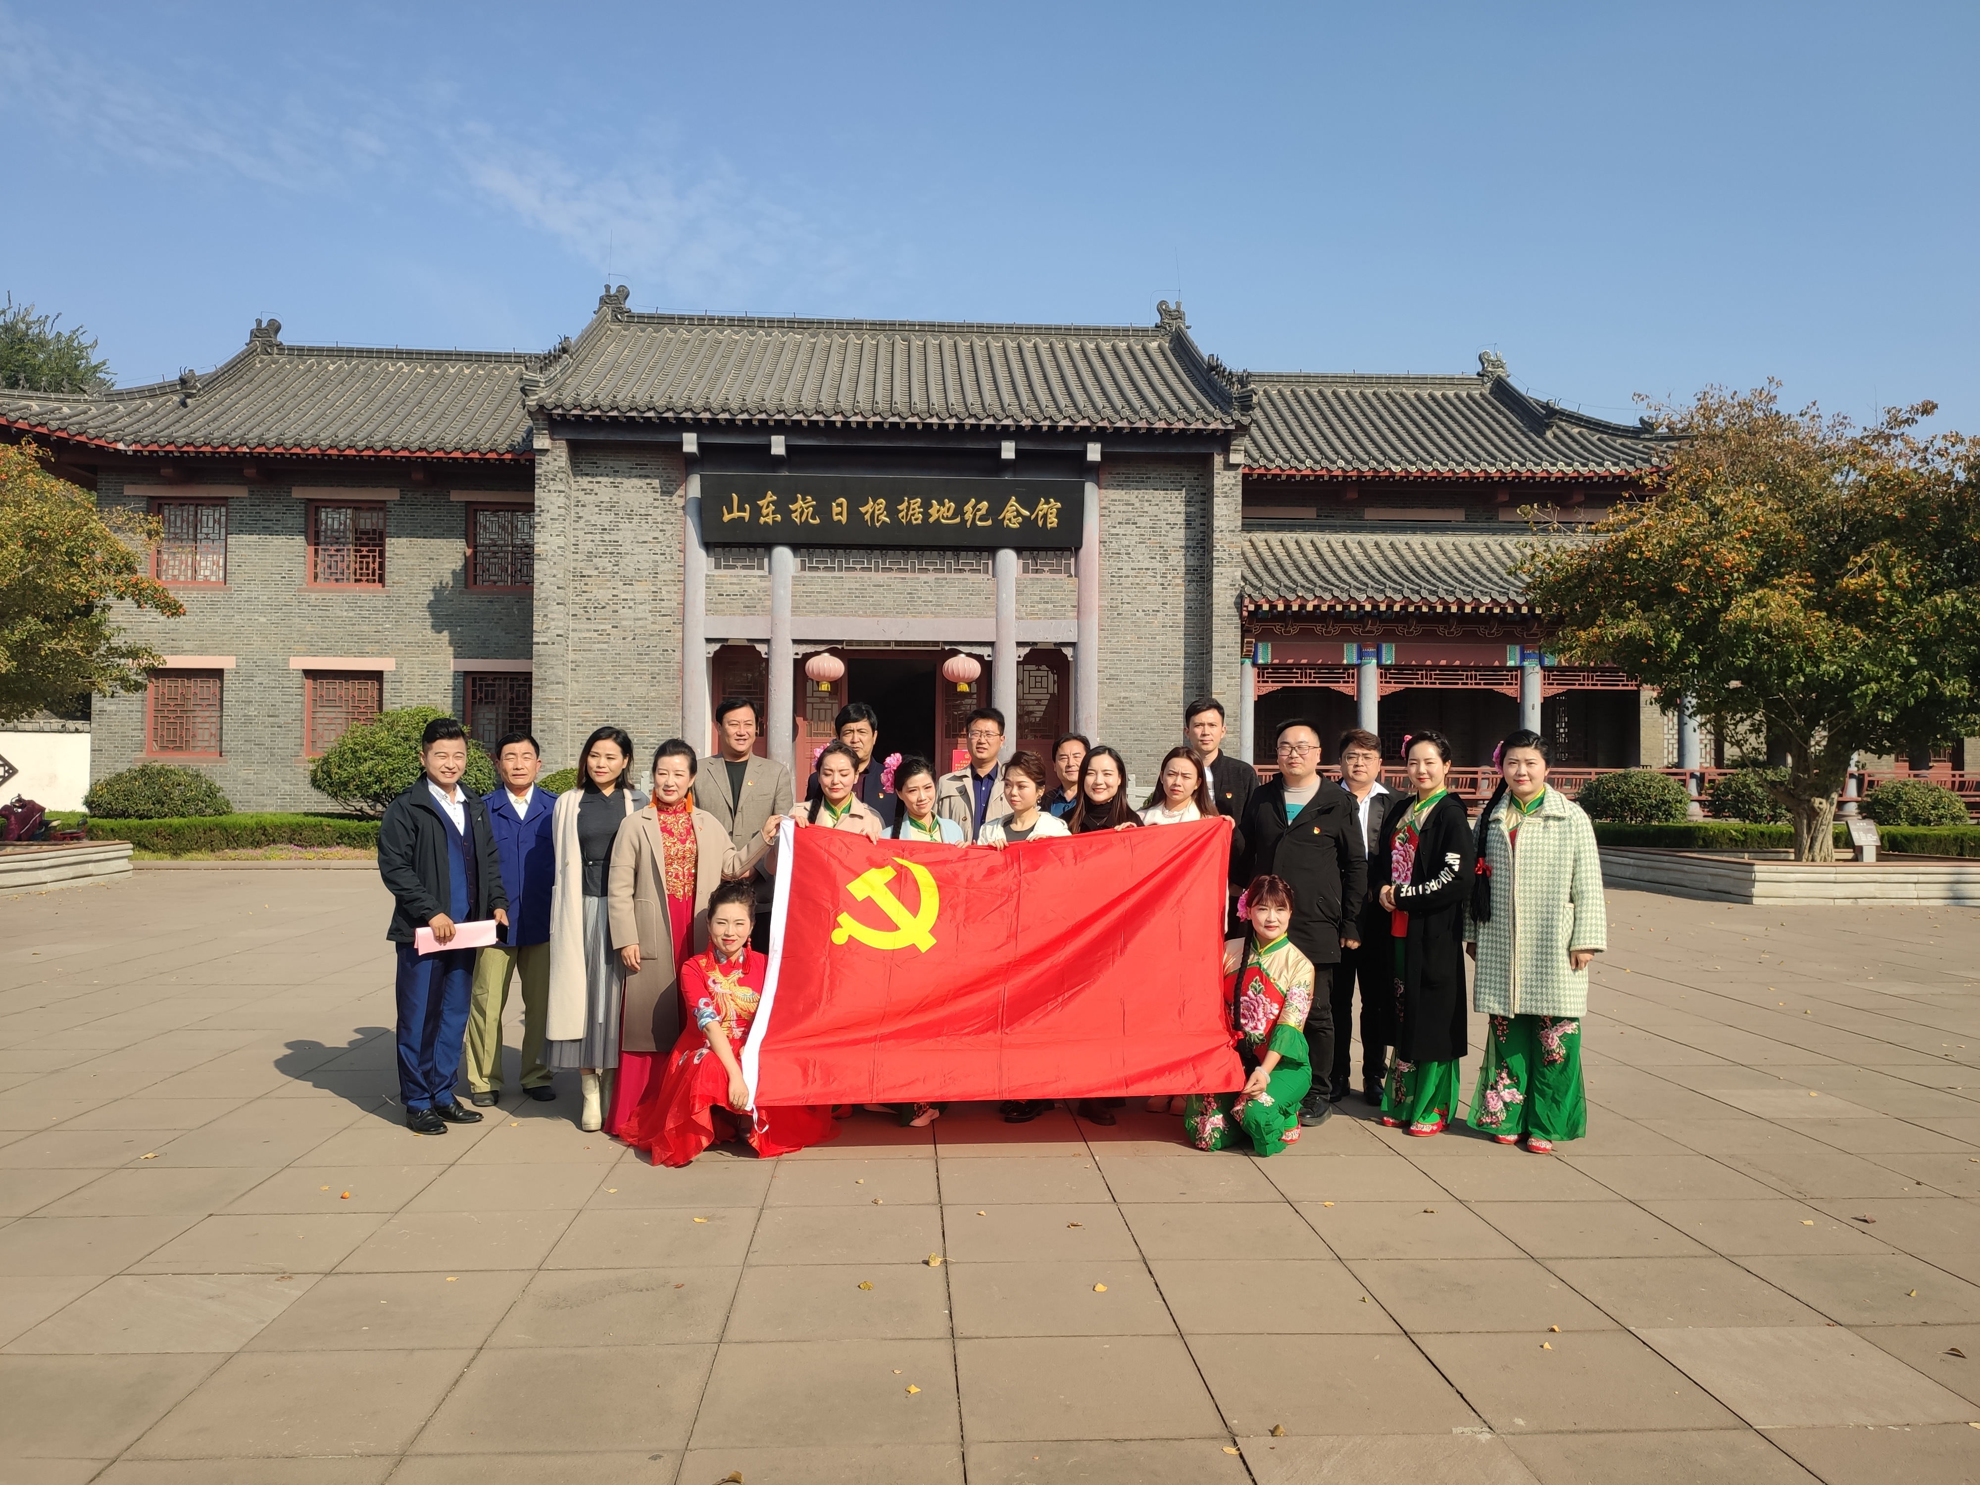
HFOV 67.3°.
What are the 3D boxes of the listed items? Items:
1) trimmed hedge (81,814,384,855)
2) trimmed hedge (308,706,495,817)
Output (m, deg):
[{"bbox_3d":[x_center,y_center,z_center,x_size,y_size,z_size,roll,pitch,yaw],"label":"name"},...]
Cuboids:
[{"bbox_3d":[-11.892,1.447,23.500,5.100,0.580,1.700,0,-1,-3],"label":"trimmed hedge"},{"bbox_3d":[-9.592,0.464,24.300,2.950,2.050,2.700,0,-1,-3],"label":"trimmed hedge"}]

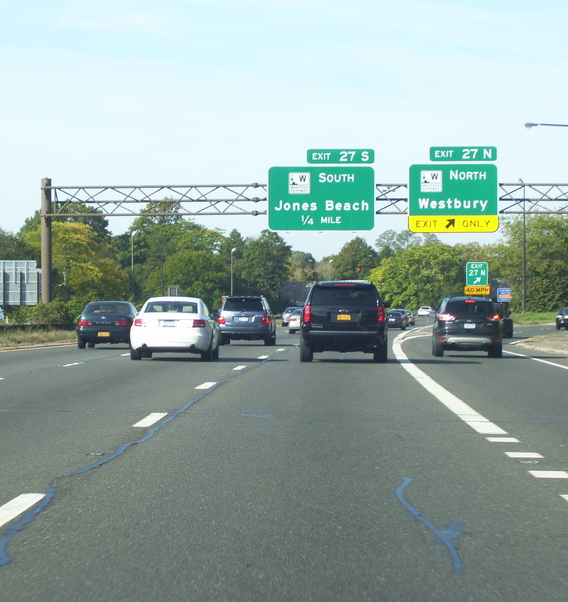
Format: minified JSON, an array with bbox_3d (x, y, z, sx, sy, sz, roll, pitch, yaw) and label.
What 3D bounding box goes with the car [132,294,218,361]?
[{"bbox_3d":[-2.500,0.623,58.400,1.855,1.460,4.900,0,0,2],"label":"car"}]

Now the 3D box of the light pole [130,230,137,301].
[{"bbox_3d":[-14.350,-2.250,240.000,0.800,9.200,0.300,0,0,10],"label":"light pole"}]

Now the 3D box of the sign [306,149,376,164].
[{"bbox_3d":[2.456,-6.191,107.300,2.880,0.620,0.100,0,0,3],"label":"sign"}]

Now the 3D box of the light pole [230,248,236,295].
[{"bbox_3d":[-6.277,-1.954,315.000,0.700,9.200,0.400,0,0,0],"label":"light pole"}]

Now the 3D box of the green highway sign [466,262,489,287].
[{"bbox_3d":[13.635,-1.873,176.000,1.530,1.650,0.080,0,0,4],"label":"green highway sign"}]

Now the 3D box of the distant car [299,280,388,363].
[{"bbox_3d":[1.440,0.490,59.700,2.045,1.890,5.180,0,0,1],"label":"distant car"}]

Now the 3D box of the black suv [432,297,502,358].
[{"bbox_3d":[5.050,0.671,69.000,1.840,1.690,4.530,0,0,3],"label":"black suv"}]

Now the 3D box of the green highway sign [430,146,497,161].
[{"bbox_3d":[7.699,-6.286,107.000,2.870,0.620,0.100,0,0,3],"label":"green highway sign"}]

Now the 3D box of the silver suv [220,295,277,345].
[{"bbox_3d":[-1.270,0.686,87.900,1.830,1.730,4.690,0,0,3],"label":"silver suv"}]

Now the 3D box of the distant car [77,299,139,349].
[{"bbox_3d":[-5.440,0.790,79.200,1.720,1.430,4.550,0,0,2],"label":"distant car"}]

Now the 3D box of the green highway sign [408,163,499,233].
[{"bbox_3d":[7.275,-4.376,107.000,3.850,2.920,0.120,0,0,3],"label":"green highway sign"}]

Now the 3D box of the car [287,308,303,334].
[{"bbox_3d":[1.300,1.140,141.500,1.800,1.450,4.700,0,0,4],"label":"car"}]

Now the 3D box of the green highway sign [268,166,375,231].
[{"bbox_3d":[1.599,-4.319,105.700,4.500,2.740,0.120,0,0,2],"label":"green highway sign"}]

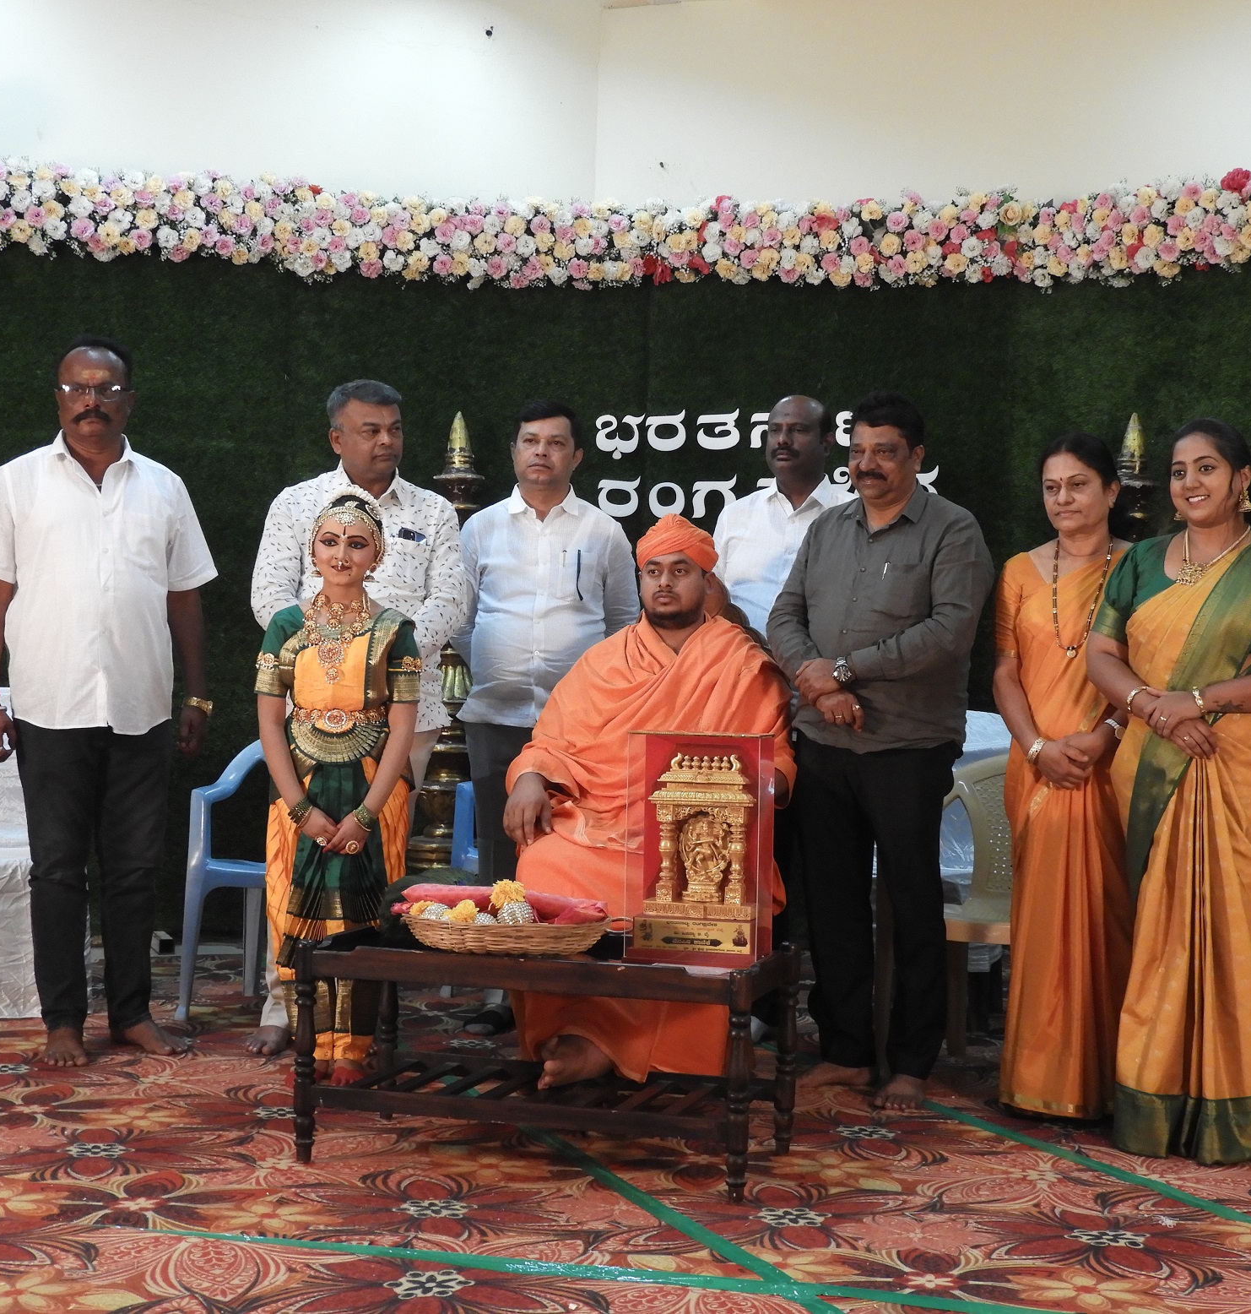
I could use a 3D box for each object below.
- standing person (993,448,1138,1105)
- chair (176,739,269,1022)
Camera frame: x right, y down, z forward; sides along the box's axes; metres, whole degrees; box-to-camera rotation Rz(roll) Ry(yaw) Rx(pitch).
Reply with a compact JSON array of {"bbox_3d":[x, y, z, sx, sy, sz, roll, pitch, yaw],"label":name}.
[{"bbox_3d":[1.039,0.269,5.328,0.420,1.574,0.340,2,3,27],"label":"standing person"},{"bbox_3d":[-0.875,0.565,6.334,0.560,0.830,0.550,1,3,16],"label":"chair"}]

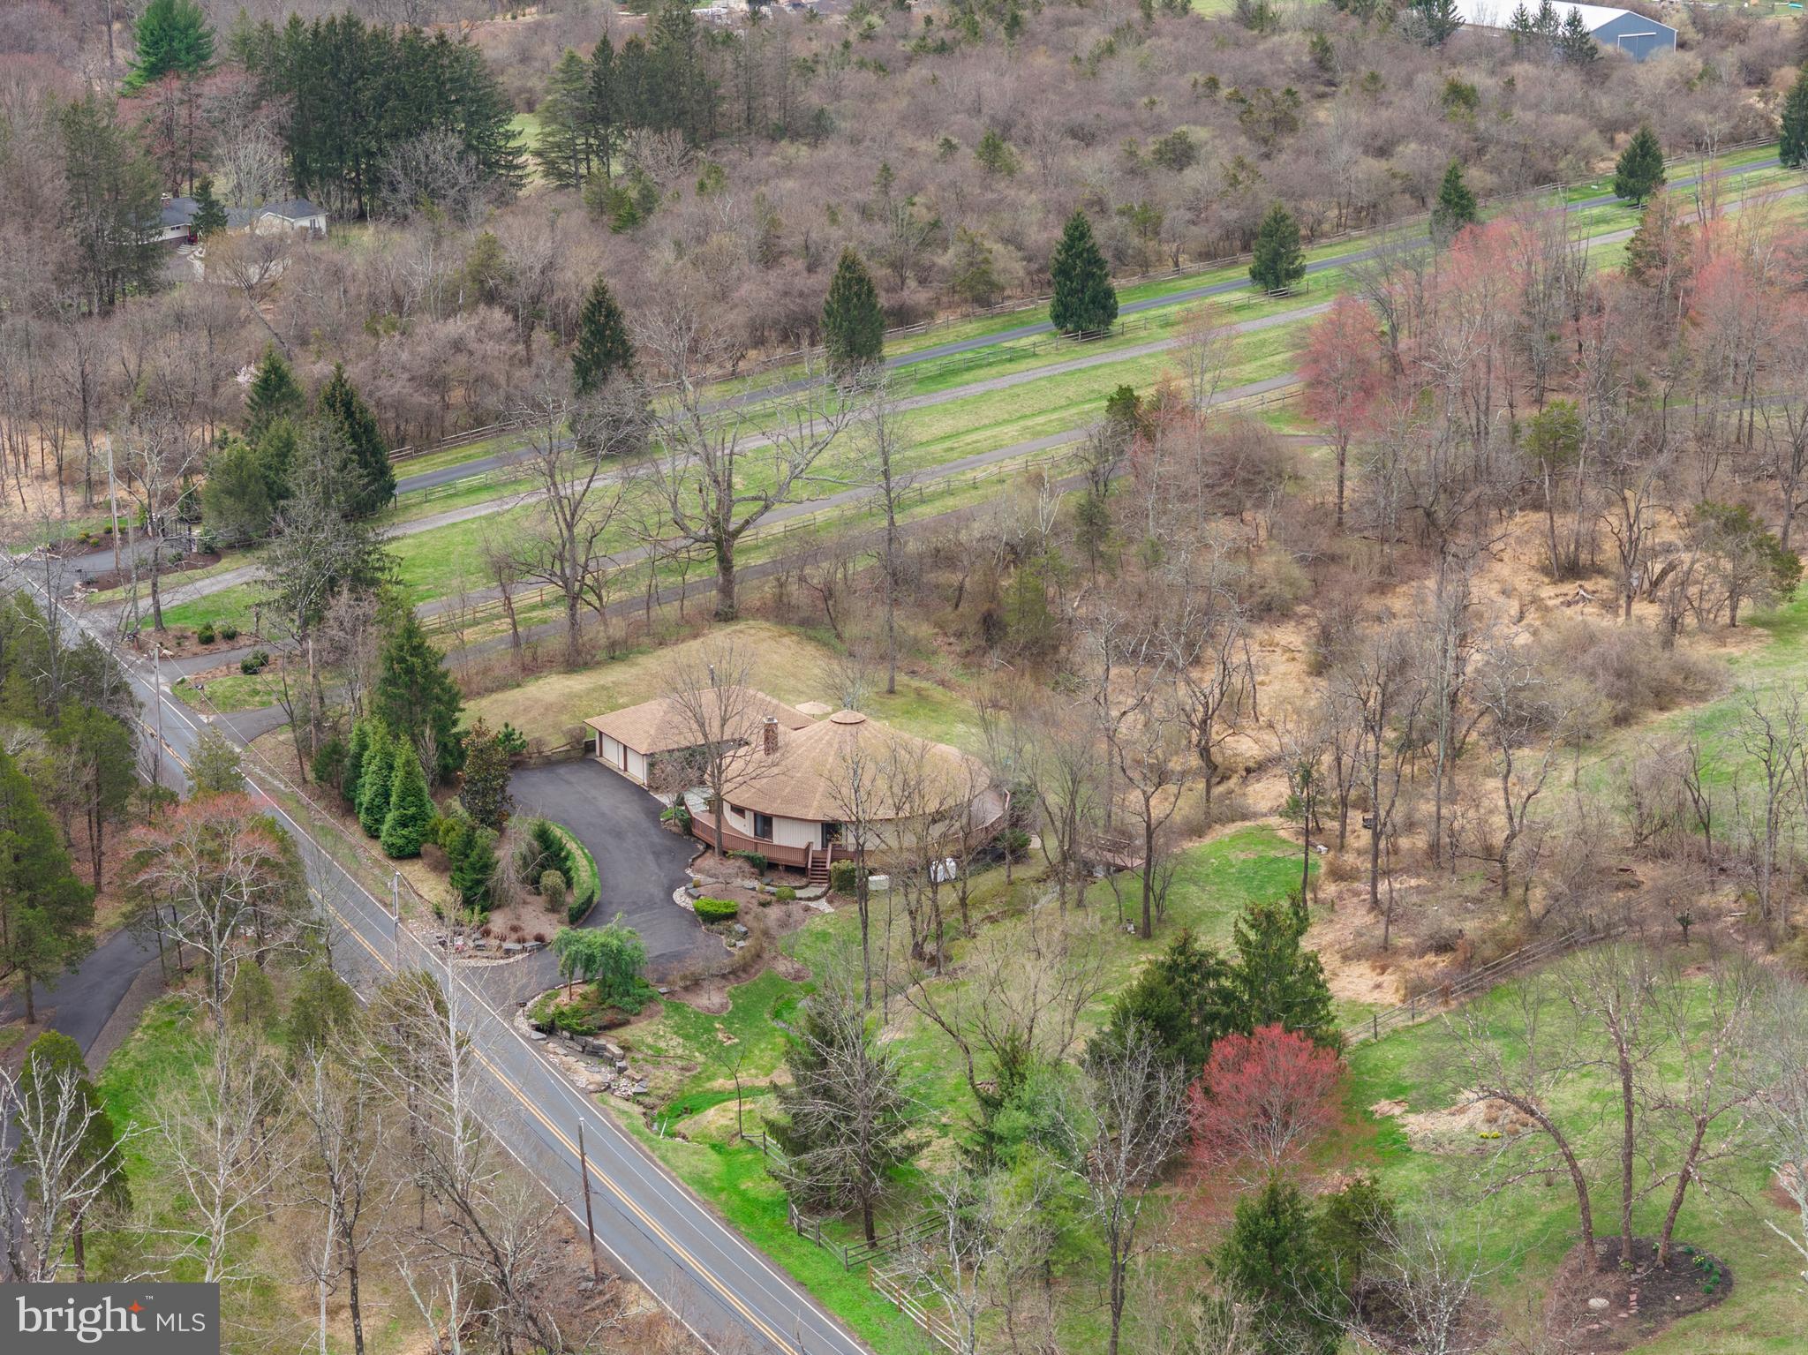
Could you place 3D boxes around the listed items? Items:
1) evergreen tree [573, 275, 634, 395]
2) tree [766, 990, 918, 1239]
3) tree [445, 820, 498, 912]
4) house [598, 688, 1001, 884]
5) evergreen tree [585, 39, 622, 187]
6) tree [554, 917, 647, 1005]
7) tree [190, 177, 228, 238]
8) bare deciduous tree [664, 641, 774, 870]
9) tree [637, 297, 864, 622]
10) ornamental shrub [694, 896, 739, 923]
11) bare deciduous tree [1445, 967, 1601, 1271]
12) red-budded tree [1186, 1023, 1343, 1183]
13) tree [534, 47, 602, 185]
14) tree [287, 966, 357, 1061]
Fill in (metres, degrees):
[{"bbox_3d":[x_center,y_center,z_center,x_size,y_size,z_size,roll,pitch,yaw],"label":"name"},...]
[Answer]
[{"bbox_3d":[-27.260,-28.720,335.970,7.000,16.000,7.000,0,17,0],"label":"evergreen tree"},{"bbox_3d":[-3.020,20.860,182.350,8.000,12.000,7.700,0,17,0],"label":"tree"},{"bbox_3d":[-26.280,11.354,223.235,3.190,5.580,3.190,-2,17,-7],"label":"tree"},{"bbox_3d":[-6.711,4.492,241.663,20.260,8.100,31.910,-10,19,-30],"label":"house"},{"bbox_3d":[-39.190,-74.960,481.230,4.900,19.400,4.900,0,17,0],"label":"evergreen tree"},{"bbox_3d":[-17.530,16.040,209.860,5.400,4.400,5.000,0,17,0],"label":"tree"},{"bbox_3d":[-85.422,-57.739,449.016,4.690,7.770,4.690,-3,17,-10],"label":"tree"},{"bbox_3d":[-12.110,4.640,239.230,7.490,15.060,7.110,0,17,0],"label":"bare deciduous tree"},{"bbox_3d":[-12.370,-17.140,289.760,17.470,25.620,15.720,0,17,0],"label":"tree"},{"bbox_3d":[-11.950,14.850,233.180,2.890,1.000,2.200,0,17,0],"label":"ornamental shrub"},{"bbox_3d":[30.240,21.720,178.250,7.510,15.540,6.380,0,17,0],"label":"bare deciduous tree"},{"bbox_3d":[18.330,21.360,185.170,8.000,8.500,7.600,0,17,0],"label":"red-budded tree"},{"bbox_3d":[-43.667,-73.815,483.228,8.590,18.840,8.590,-1,17,-5],"label":"tree"},{"bbox_3d":[-31.560,18.320,198.550,3.900,6.000,3.900,0,17,0],"label":"tree"}]

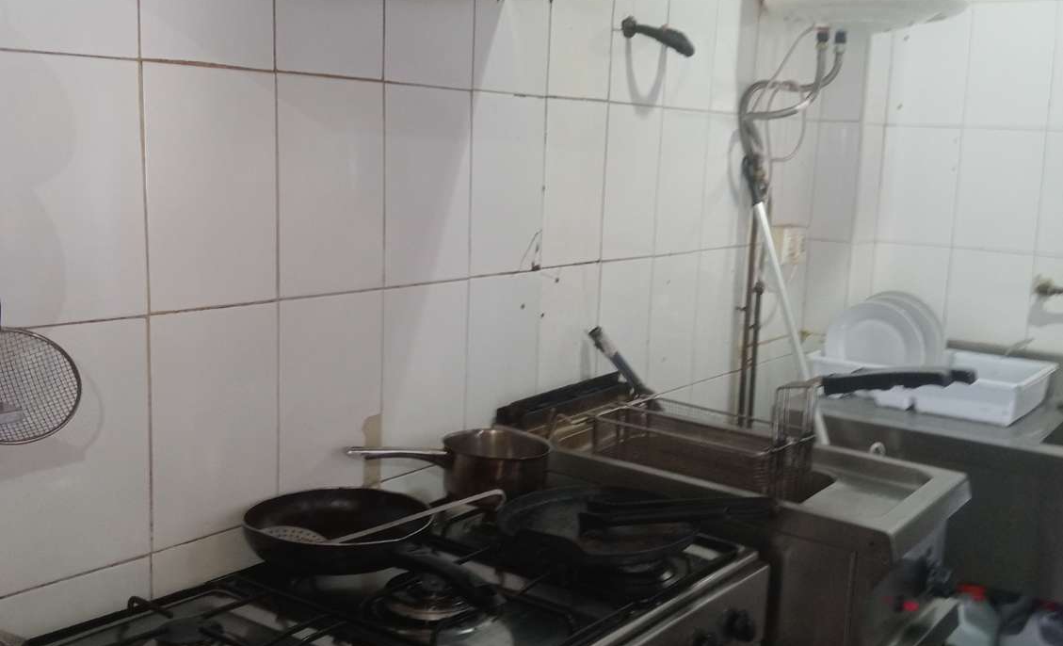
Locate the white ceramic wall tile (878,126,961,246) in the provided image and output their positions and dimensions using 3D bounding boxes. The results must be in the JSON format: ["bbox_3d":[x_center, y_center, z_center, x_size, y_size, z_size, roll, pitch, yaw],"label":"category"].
[{"bbox_3d":[0.995,-0.351,2.941,0.200,0.300,0.010,9,11,36],"label":"white ceramic wall tile"}]

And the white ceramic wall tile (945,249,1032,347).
[{"bbox_3d":[1.149,-0.031,2.879,0.200,0.300,0.010,8,11,36],"label":"white ceramic wall tile"}]

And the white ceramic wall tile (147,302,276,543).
[{"bbox_3d":[-0.410,0.128,1.482,0.010,0.300,0.200,8,11,36],"label":"white ceramic wall tile"}]

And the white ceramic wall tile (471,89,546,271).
[{"bbox_3d":[-0.042,-0.232,1.913,0.010,0.300,0.200,8,11,36],"label":"white ceramic wall tile"}]

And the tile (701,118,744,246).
[{"bbox_3d":[0.433,-0.319,2.555,0.010,0.300,0.200,9,11,36],"label":"tile"}]

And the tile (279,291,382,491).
[{"bbox_3d":[-0.290,0.107,1.642,0.010,0.300,0.200,8,11,36],"label":"tile"}]

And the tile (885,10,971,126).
[{"bbox_3d":[1.008,-0.651,2.910,0.200,0.300,0.010,9,11,36],"label":"tile"}]

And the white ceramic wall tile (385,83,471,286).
[{"bbox_3d":[-0.163,-0.212,1.756,0.010,0.300,0.200,9,11,36],"label":"white ceramic wall tile"}]

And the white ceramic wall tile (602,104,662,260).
[{"bbox_3d":[0.195,-0.276,2.236,0.010,0.300,0.200,9,11,36],"label":"white ceramic wall tile"}]

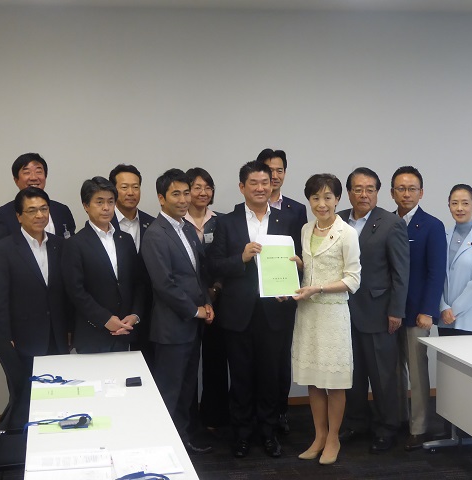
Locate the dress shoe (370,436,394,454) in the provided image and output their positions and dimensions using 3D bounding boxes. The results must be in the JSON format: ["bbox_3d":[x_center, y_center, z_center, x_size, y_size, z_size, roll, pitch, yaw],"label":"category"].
[{"bbox_3d":[0.898,1.208,6.369,0.105,0.105,0.280,1,5,25],"label":"dress shoe"}]

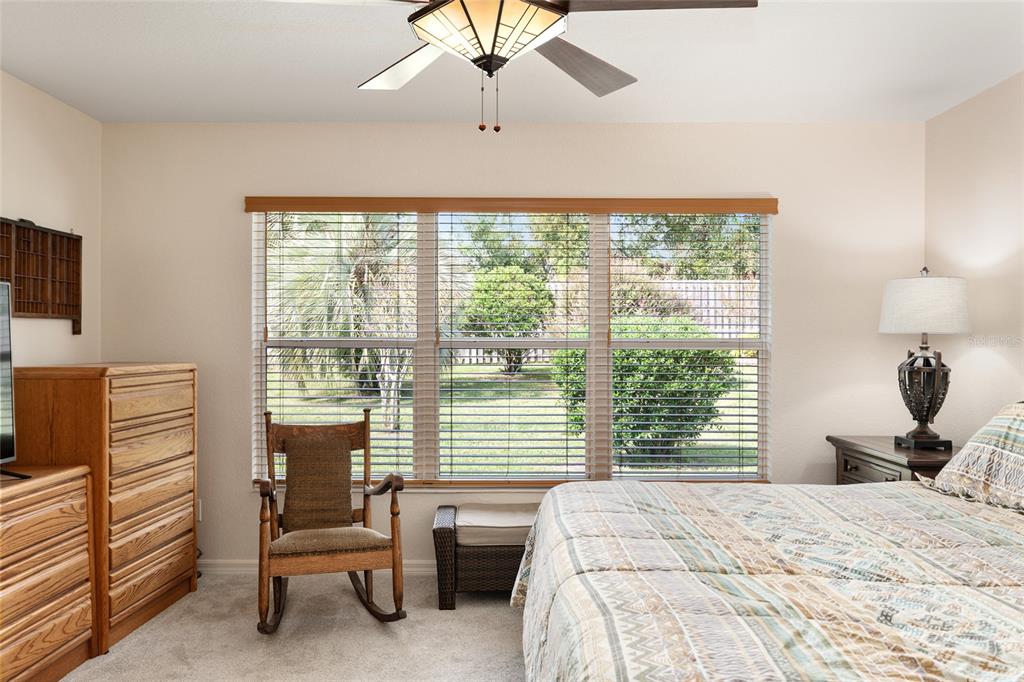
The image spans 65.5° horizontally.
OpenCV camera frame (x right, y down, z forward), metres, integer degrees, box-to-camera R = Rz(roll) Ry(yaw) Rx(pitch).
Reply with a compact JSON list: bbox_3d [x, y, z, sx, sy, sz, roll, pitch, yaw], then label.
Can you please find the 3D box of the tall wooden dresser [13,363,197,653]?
[{"bbox_3d":[-1.845,0.688,3.630,0.460,1.155,0.800,0,0,3],"label":"tall wooden dresser"}]

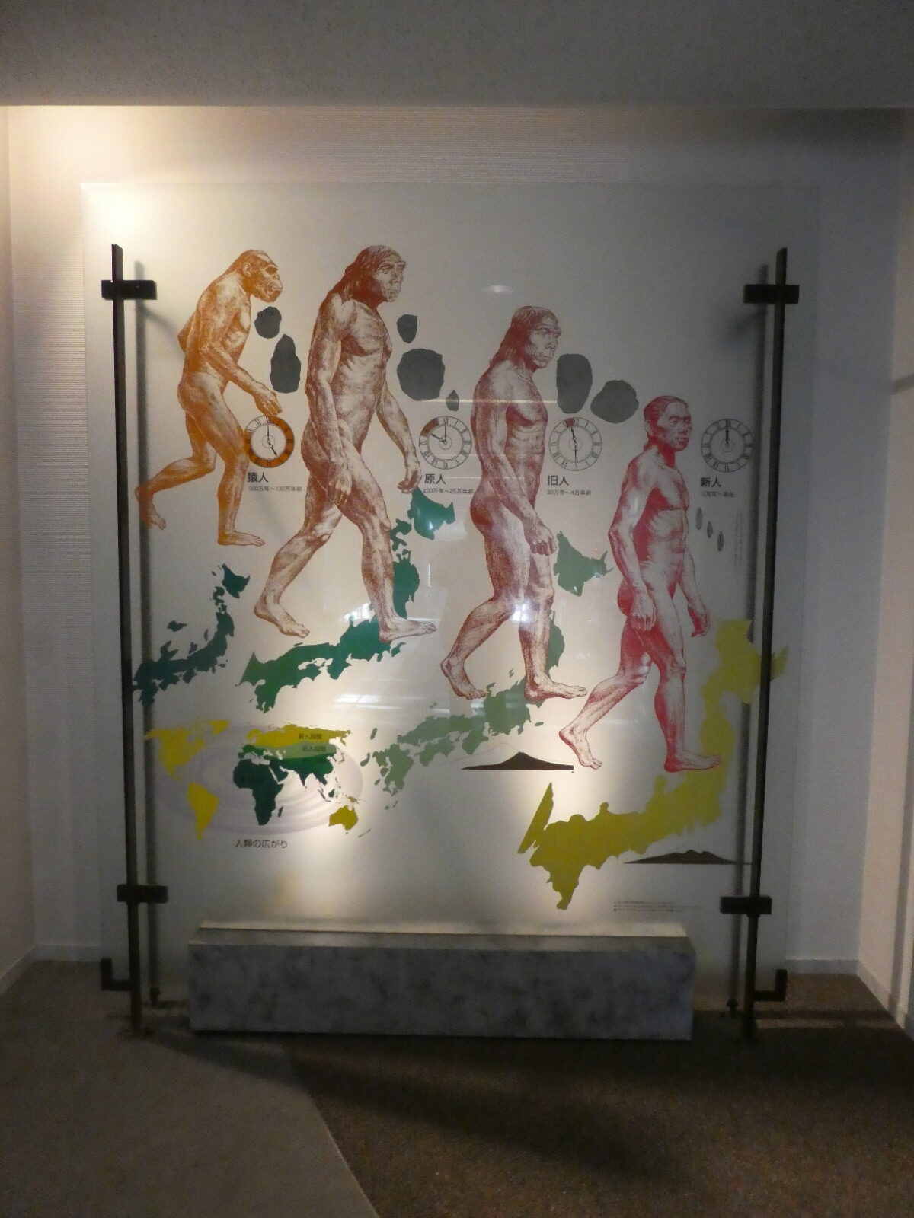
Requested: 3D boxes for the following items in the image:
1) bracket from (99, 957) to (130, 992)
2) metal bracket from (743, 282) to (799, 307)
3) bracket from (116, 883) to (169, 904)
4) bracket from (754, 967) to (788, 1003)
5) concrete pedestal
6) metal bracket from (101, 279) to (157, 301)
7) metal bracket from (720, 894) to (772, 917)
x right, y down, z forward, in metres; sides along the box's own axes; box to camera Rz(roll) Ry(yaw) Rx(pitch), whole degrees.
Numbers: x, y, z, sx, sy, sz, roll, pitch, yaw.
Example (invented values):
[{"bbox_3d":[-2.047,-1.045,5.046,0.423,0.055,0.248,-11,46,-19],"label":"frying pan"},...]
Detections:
[{"bbox_3d":[-1.067,1.155,2.670,0.100,0.088,0.031,1,5,1],"label":"bracket"},{"bbox_3d":[0.912,-0.911,2.449,0.151,0.049,0.026,1,5,1],"label":"metal bracket"},{"bbox_3d":[-0.981,0.893,2.639,0.151,0.049,0.026,1,5,1],"label":"bracket"},{"bbox_3d":[0.975,1.179,2.641,0.100,0.088,0.031,1,5,1],"label":"bracket"},{"bbox_3d":[-0.048,1.158,2.663,1.533,0.278,0.180,1,5,1],"label":"concrete pedestal"},{"bbox_3d":[-0.959,-0.933,2.475,0.151,0.049,0.026,1,5,1],"label":"metal bracket"},{"bbox_3d":[0.894,0.916,2.612,0.151,0.049,0.026,1,5,1],"label":"metal bracket"}]

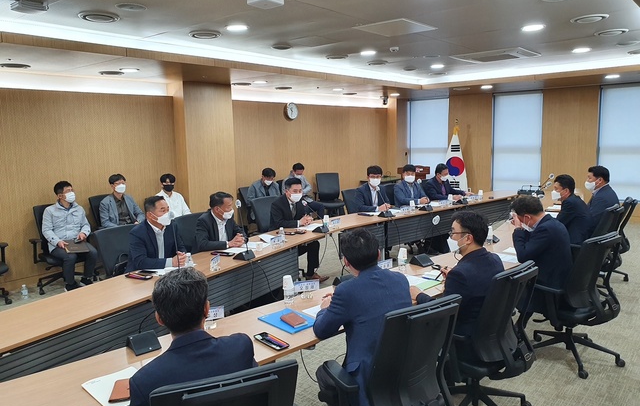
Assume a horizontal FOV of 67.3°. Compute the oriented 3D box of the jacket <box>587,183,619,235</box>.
[{"bbox_3d":[3.063,0.135,5.249,0.400,0.620,0.470,6,11,42],"label":"jacket"}]

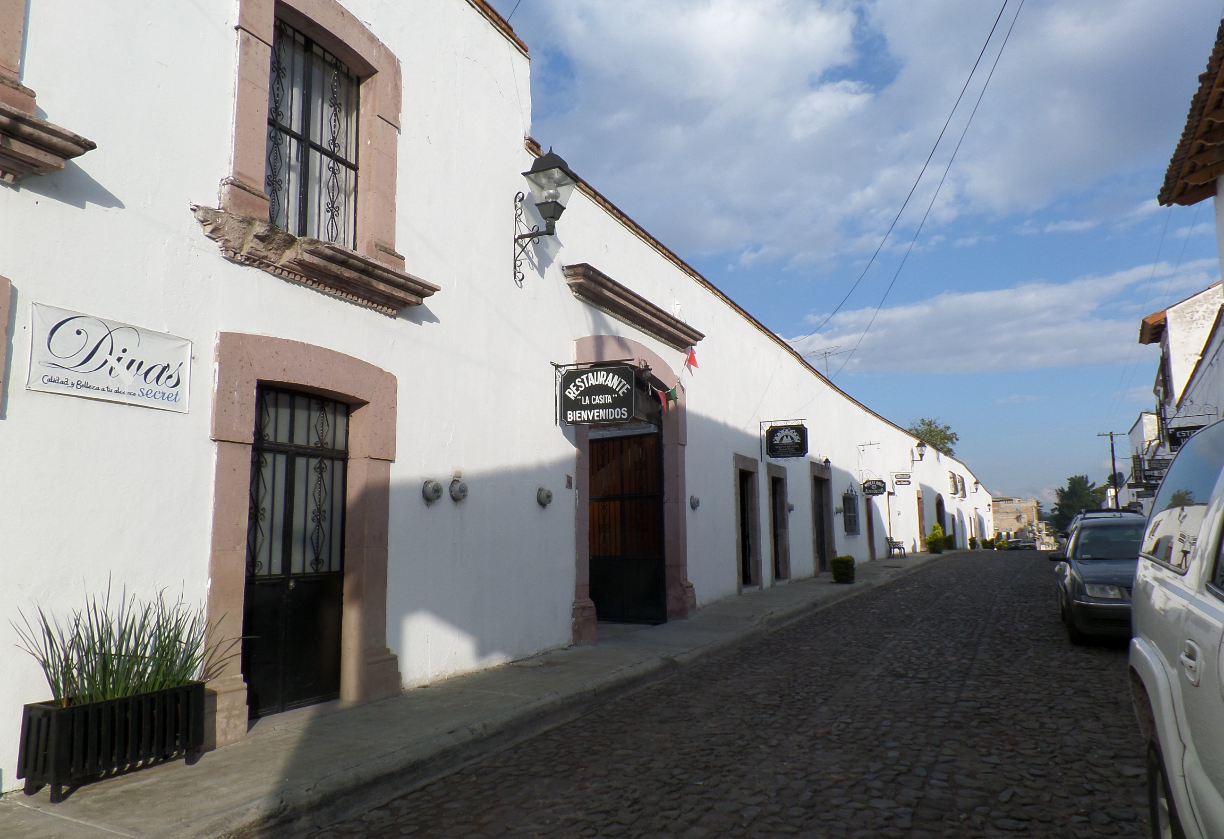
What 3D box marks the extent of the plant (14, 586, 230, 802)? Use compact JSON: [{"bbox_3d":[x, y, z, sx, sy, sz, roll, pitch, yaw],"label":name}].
[{"bbox_3d":[-2.806,1.501,4.719,0.460,1.100,1.200,-5,-9,27],"label":"plant"}]

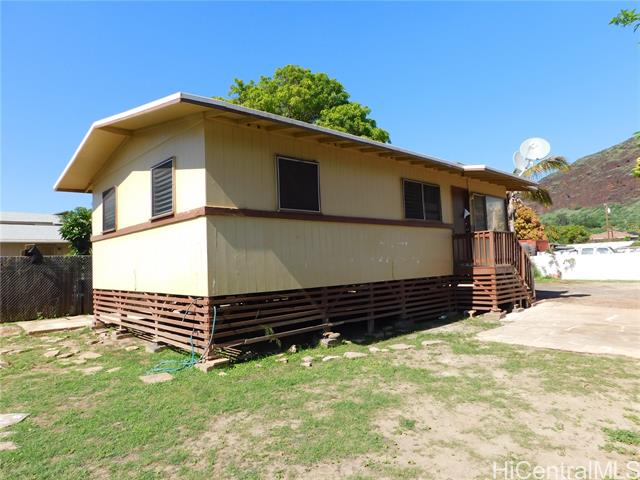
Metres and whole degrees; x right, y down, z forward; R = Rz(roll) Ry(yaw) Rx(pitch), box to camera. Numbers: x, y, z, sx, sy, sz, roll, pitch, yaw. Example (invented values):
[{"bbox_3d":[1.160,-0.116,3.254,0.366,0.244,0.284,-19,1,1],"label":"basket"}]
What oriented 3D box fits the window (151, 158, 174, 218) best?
[{"bbox_3d":[-2.825,-0.875,7.558,0.110,1.000,0.990,1,-5,-42],"label":"window"}]

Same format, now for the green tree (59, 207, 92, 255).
[{"bbox_3d":[-7.477,0.624,13.500,1.900,3.400,1.900,-2,-3,0],"label":"green tree"}]

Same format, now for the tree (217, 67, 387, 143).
[{"bbox_3d":[-0.931,-3.739,24.000,10.000,12.800,9.500,-2,-3,0],"label":"tree"}]

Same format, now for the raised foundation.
[{"bbox_3d":[0.294,1.507,11.583,10.130,1.050,6.930,1,-5,-42],"label":"raised foundation"}]

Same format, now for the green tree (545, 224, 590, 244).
[{"bbox_3d":[23.283,0.274,40.000,4.800,4.600,4.500,-2,-3,0],"label":"green tree"}]

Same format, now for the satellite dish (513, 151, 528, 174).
[{"bbox_3d":[5.910,-2.305,12.563,0.400,0.720,0.700,0,-4,-31],"label":"satellite dish"}]

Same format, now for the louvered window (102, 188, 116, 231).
[{"bbox_3d":[-4.876,-0.667,9.805,0.110,1.000,0.970,1,-5,-42],"label":"louvered window"}]

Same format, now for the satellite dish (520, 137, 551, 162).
[{"bbox_3d":[6.650,-2.815,13.151,0.950,0.750,0.400,-4,-4,30],"label":"satellite dish"}]

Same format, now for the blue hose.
[{"bbox_3d":[-2.010,1.381,6.044,1.100,0.800,0.750,1,-5,-42],"label":"blue hose"}]

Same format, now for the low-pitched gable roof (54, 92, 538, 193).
[{"bbox_3d":[-0.402,-1.952,12.502,11.220,0.890,8.550,1,-5,-42],"label":"low-pitched gable roof"}]

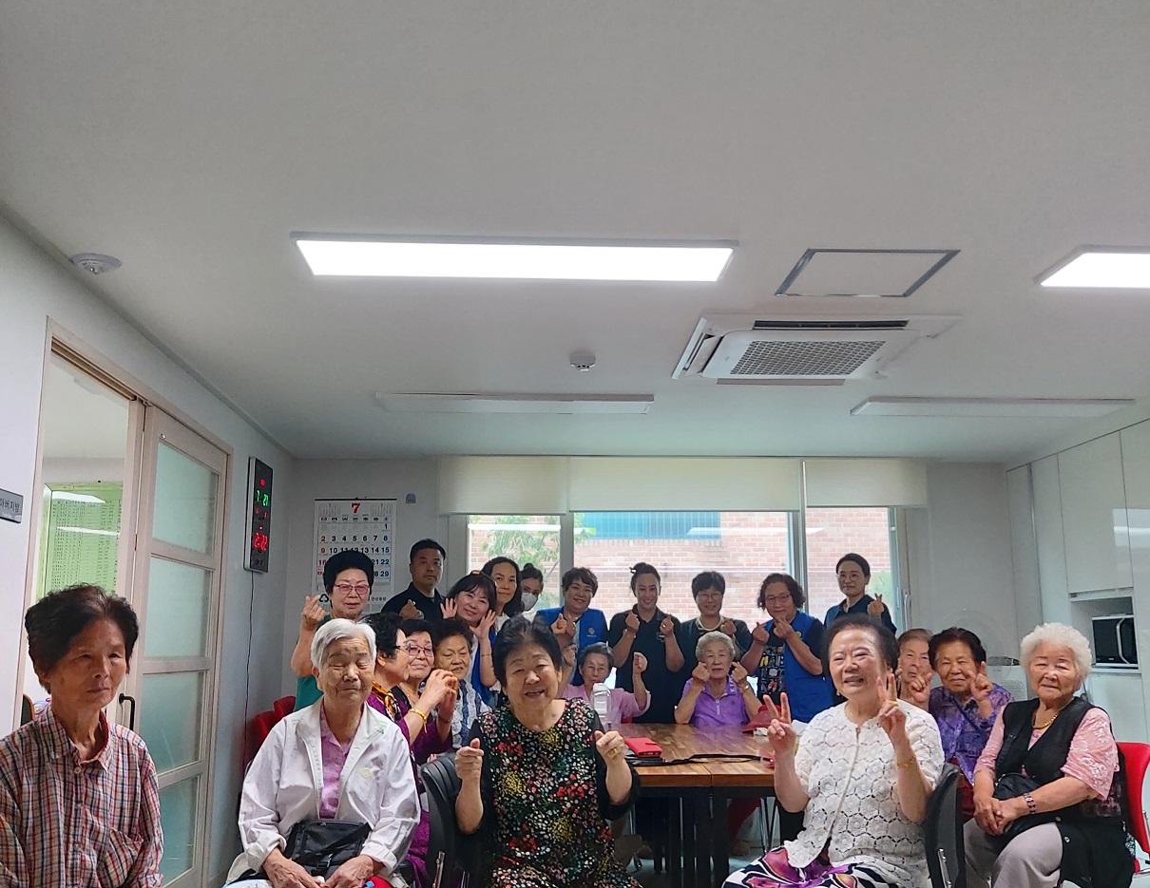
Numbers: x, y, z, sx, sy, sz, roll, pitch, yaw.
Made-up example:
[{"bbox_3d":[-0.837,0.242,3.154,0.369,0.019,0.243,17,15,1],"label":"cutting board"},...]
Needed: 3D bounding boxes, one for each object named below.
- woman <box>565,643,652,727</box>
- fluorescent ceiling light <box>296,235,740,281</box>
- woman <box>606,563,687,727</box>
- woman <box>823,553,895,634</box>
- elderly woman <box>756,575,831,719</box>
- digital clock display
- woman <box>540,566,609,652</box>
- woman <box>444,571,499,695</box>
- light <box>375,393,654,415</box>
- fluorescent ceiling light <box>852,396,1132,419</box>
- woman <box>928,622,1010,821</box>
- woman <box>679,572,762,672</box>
[{"bbox_3d":[0.194,1.645,5.898,0.500,1.155,0.680,0,-10,-3],"label":"woman"},{"bbox_3d":[-0.174,-0.571,3.363,1.295,0.030,0.320,0,-10,-3],"label":"fluorescent ceiling light"},{"bbox_3d":[0.404,1.459,6.081,0.460,1.580,0.350,0,-11,0],"label":"woman"},{"bbox_3d":[1.595,1.442,6.171,0.450,1.650,0.320,-2,-11,9],"label":"woman"},{"bbox_3d":[1.213,1.475,6.024,0.480,1.530,0.360,-1,-11,5],"label":"elderly woman"},{"bbox_3d":[-1.698,0.400,5.966,0.045,0.585,0.420,0,-10,-3],"label":"digital clock display"},{"bbox_3d":[-0.004,1.465,6.091,0.450,1.570,0.330,0,-11,0],"label":"woman"},{"bbox_3d":[-0.484,1.330,5.075,0.450,1.480,0.380,1,-11,-9],"label":"woman"},{"bbox_3d":[-0.283,-0.190,5.286,1.288,0.025,0.315,1,-11,-3],"label":"light"},{"bbox_3d":[2.026,-0.167,5.392,1.285,0.025,0.315,1,-11,-3],"label":"fluorescent ceiling light"},{"bbox_3d":[1.480,1.286,4.127,0.520,1.200,0.700,-5,-12,25],"label":"woman"},{"bbox_3d":[0.840,1.506,6.283,0.460,1.565,0.330,-1,-10,3],"label":"woman"}]

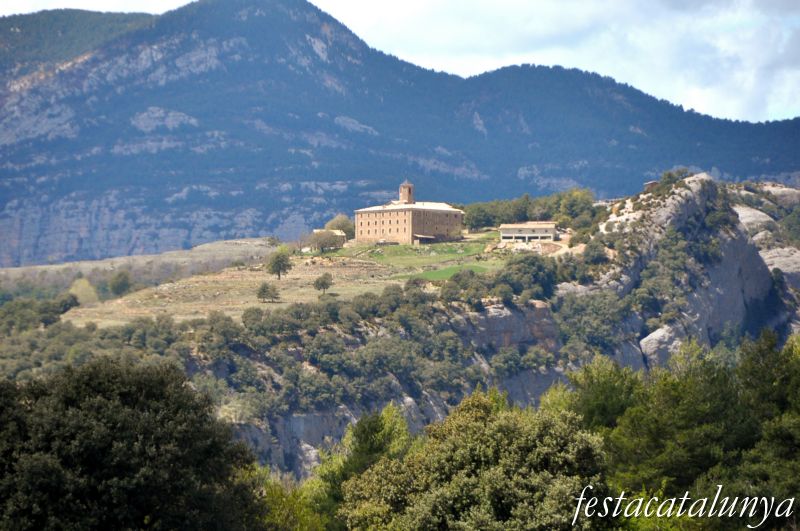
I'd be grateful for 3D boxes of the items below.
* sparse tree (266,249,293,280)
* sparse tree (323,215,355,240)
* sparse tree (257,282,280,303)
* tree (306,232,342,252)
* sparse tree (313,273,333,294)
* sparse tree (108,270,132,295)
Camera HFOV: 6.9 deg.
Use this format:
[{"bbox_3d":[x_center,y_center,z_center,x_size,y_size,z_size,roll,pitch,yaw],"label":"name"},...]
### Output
[{"bbox_3d":[-45.346,0.000,2500.000,9.950,11.270,9.650,0,-3,0],"label":"sparse tree"},{"bbox_3d":[-23.605,-14.617,2630.000,12.050,11.060,11.690,0,-3,0],"label":"sparse tree"},{"bbox_3d":[-47.712,9.815,2420.000,8.540,7.270,8.290,0,-3,0],"label":"sparse tree"},{"bbox_3d":[-28.872,-9.204,2580.000,13.950,8.720,13.530,0,-3,0],"label":"tree"},{"bbox_3d":[-28.361,6.744,2460.000,7.210,7.940,6.990,0,-3,0],"label":"sparse tree"},{"bbox_3d":[-106.221,6.936,2530.000,8.360,9.690,8.110,0,-3,0],"label":"sparse tree"}]

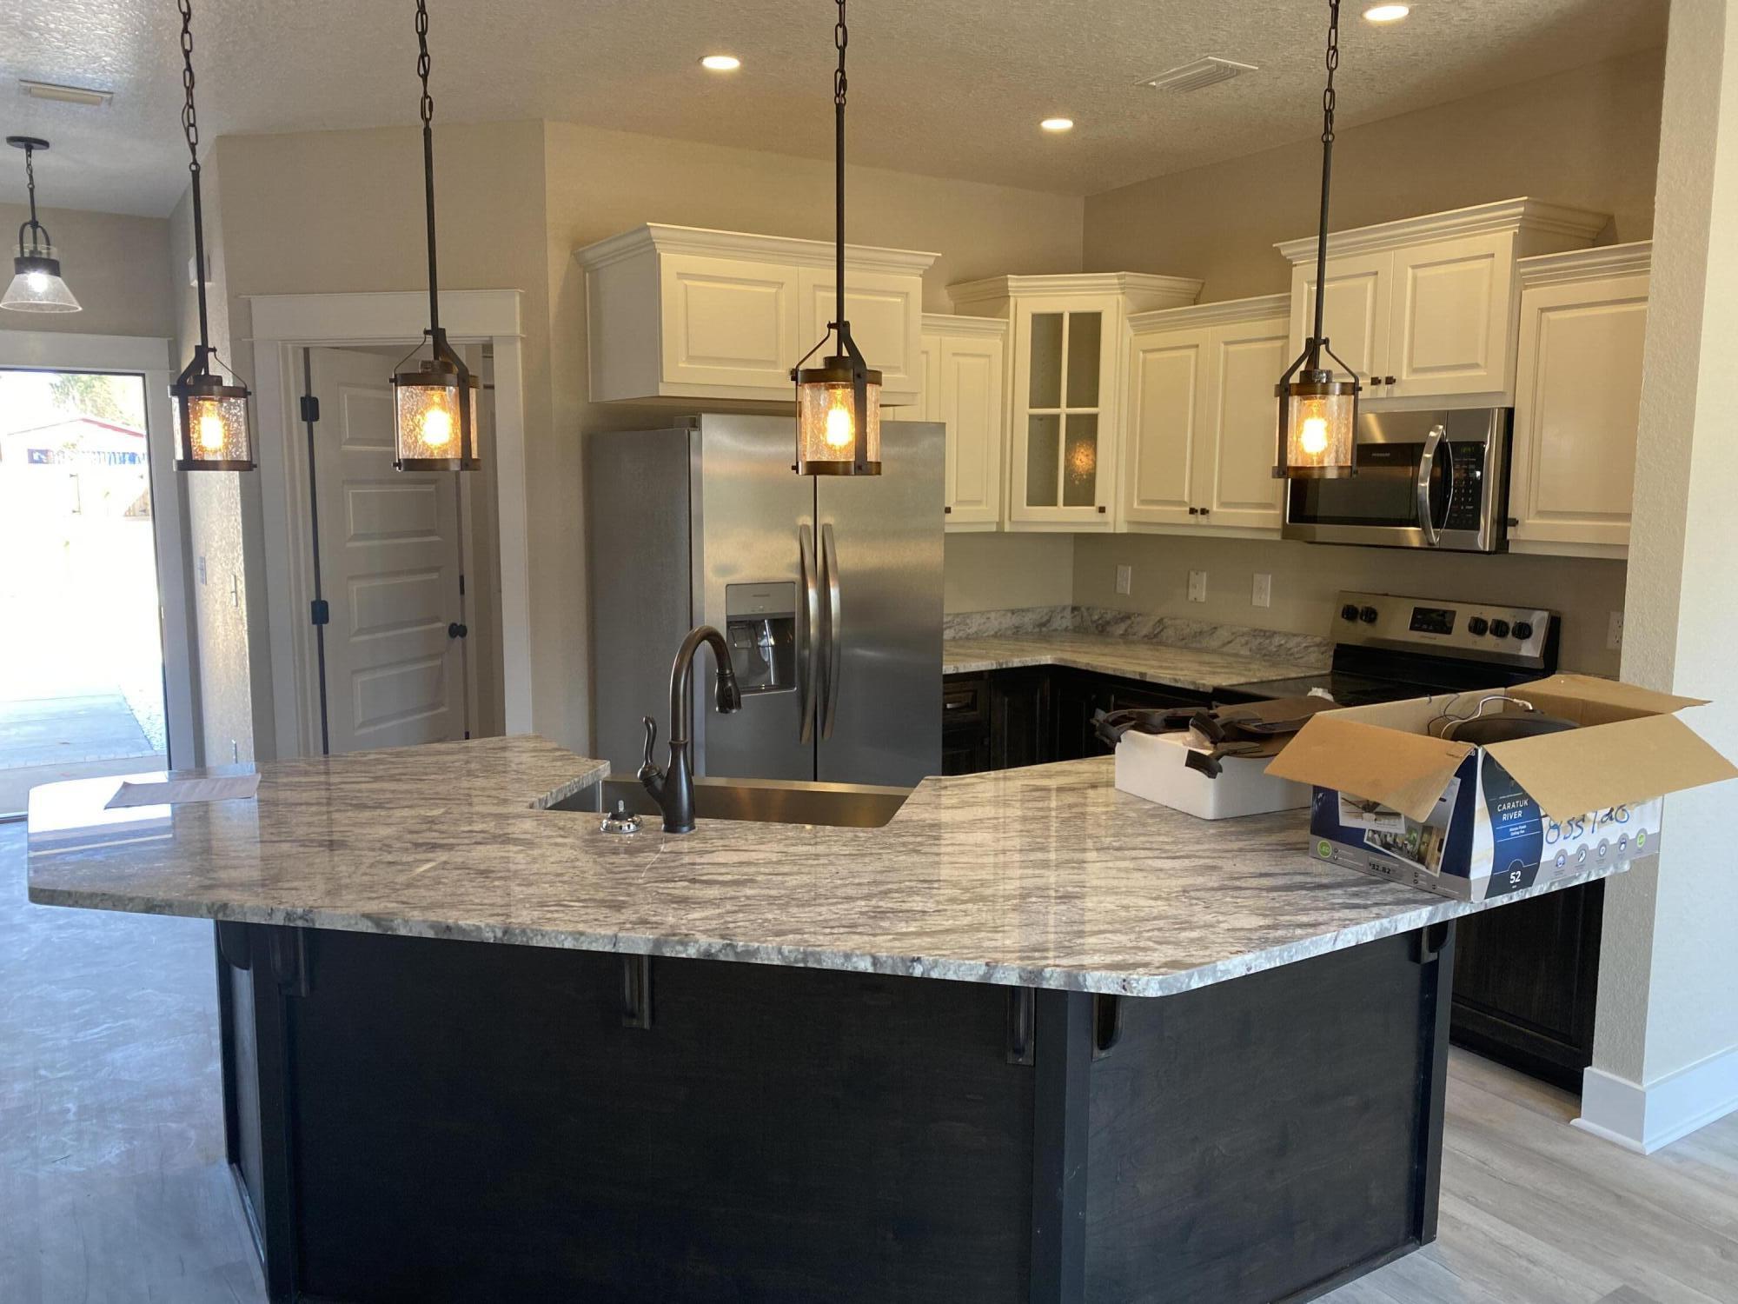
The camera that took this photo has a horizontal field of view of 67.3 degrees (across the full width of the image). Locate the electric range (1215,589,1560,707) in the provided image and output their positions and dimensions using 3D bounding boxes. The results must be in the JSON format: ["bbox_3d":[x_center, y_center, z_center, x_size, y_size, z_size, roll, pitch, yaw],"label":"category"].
[{"bbox_3d":[1.534,0.451,4.024,0.680,1.203,0.757,-4,9,-31],"label":"electric range"}]

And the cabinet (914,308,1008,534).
[{"bbox_3d":[0.188,-0.857,4.947,0.547,0.783,0.373,-4,9,-31],"label":"cabinet"}]

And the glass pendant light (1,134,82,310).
[{"bbox_3d":[-2.959,-1.515,4.630,0.245,0.580,0.245,-5,9,-31],"label":"glass pendant light"}]

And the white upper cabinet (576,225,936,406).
[{"bbox_3d":[-0.375,-1.085,4.404,1.044,0.493,0.647,-4,9,-31],"label":"white upper cabinet"}]

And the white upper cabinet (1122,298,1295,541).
[{"bbox_3d":[1.285,-0.805,4.608,0.373,0.783,0.747,-4,9,-31],"label":"white upper cabinet"}]

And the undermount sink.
[{"bbox_3d":[-0.296,0.446,2.832,0.800,0.240,0.490,2,8,13],"label":"undermount sink"}]

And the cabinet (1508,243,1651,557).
[{"bbox_3d":[2.011,-0.644,3.438,0.373,0.783,0.470,-4,9,-31],"label":"cabinet"}]

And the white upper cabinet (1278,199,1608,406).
[{"bbox_3d":[1.689,-0.994,3.951,0.390,0.540,0.860,-5,9,-31],"label":"white upper cabinet"}]

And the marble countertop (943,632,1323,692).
[{"bbox_3d":[0.749,0.044,4.788,1.210,0.032,1.439,-4,9,-31],"label":"marble countertop"}]

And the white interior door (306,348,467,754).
[{"bbox_3d":[-1.883,-0.148,5.217,0.038,2.030,0.775,4,9,22],"label":"white interior door"}]

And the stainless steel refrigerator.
[{"bbox_3d":[-0.343,0.114,4.389,0.840,1.765,0.910,-5,9,-31],"label":"stainless steel refrigerator"}]

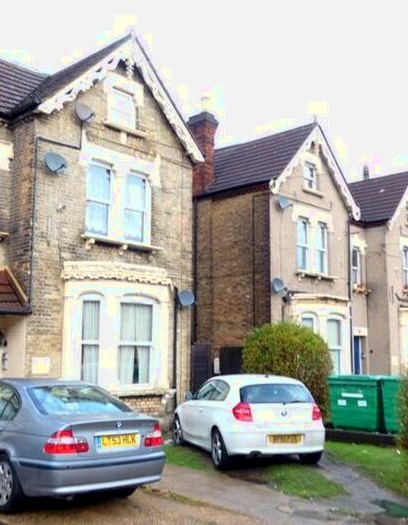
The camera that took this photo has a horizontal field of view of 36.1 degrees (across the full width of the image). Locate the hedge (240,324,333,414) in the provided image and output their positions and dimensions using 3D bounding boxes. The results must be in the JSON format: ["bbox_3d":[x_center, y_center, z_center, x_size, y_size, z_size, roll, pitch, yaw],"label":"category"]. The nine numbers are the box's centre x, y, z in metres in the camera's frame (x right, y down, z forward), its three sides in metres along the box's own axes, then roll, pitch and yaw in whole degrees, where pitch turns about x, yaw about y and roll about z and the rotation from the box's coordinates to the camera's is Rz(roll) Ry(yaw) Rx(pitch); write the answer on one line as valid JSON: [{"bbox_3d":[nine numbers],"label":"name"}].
[{"bbox_3d":[2.242,2.945,16.752,2.400,2.620,2.300,0,-8,0],"label":"hedge"}]

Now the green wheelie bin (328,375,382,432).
[{"bbox_3d":[3.634,3.204,14.181,1.250,1.240,0.900,-8,-11,43],"label":"green wheelie bin"}]

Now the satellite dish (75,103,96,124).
[{"bbox_3d":[-2.601,-3.217,13.630,0.370,0.450,0.460,-8,-11,43],"label":"satellite dish"}]

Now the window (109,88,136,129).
[{"bbox_3d":[-1.931,-3.597,14.754,0.130,0.830,0.770,-8,-11,44],"label":"window"}]

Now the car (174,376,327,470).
[{"bbox_3d":[0.637,2.767,11.370,1.790,1.430,4.240,3,-9,-16],"label":"car"}]

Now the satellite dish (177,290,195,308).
[{"bbox_3d":[-0.445,0.891,15.094,0.470,0.450,0.300,7,-11,-41],"label":"satellite dish"}]

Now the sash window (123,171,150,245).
[{"bbox_3d":[-1.545,-1.300,14.994,0.120,1.610,0.780,-8,-11,43],"label":"sash window"}]

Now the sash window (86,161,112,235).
[{"bbox_3d":[-2.353,-1.405,14.140,0.120,1.610,0.730,-8,-11,43],"label":"sash window"}]

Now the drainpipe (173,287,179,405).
[{"bbox_3d":[-0.666,2.280,15.060,0.100,3.350,0.100,-8,-11,44],"label":"drainpipe"}]

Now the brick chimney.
[{"bbox_3d":[0.003,-3.968,21.684,0.830,3.400,0.660,-8,-11,44],"label":"brick chimney"}]

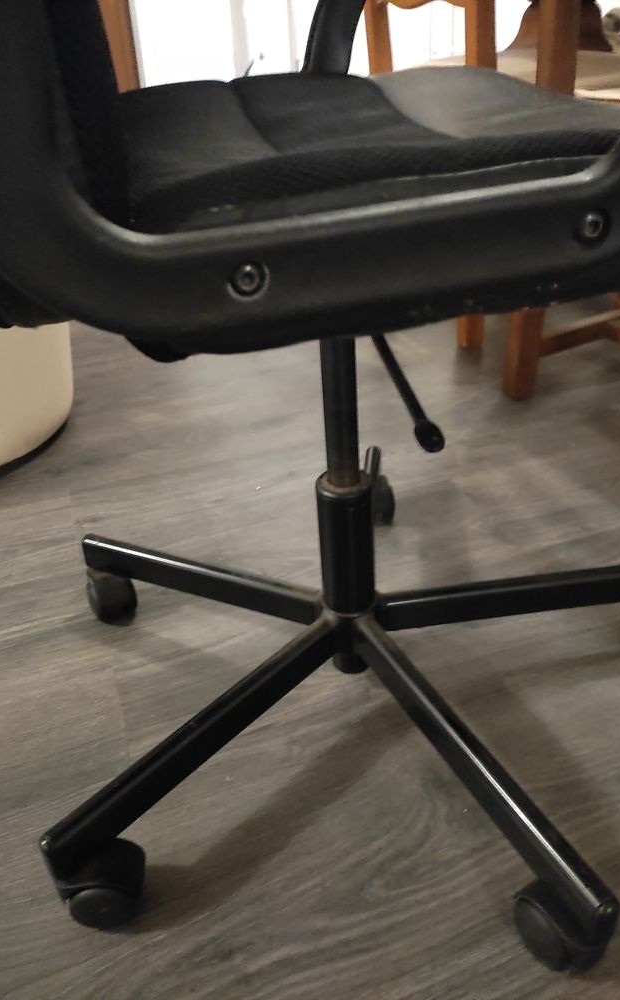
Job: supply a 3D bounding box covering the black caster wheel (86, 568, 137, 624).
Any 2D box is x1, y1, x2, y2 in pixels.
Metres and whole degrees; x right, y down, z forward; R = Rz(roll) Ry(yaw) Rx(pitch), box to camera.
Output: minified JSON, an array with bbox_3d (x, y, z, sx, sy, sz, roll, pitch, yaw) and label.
[{"bbox_3d":[-0.229,0.112,0.858,0.047,0.060,0.062,-12,33,-13],"label":"black caster wheel"}]

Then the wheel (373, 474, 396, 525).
[{"bbox_3d":[0.088,0.008,0.991,0.047,0.060,0.062,-9,32,-8],"label":"wheel"}]

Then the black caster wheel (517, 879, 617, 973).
[{"bbox_3d":[0.174,0.294,0.525,0.047,0.060,0.062,-21,36,-25],"label":"black caster wheel"}]

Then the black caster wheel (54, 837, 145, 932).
[{"bbox_3d":[-0.156,0.291,0.568,0.062,0.060,0.047,-4,32,-1],"label":"black caster wheel"}]

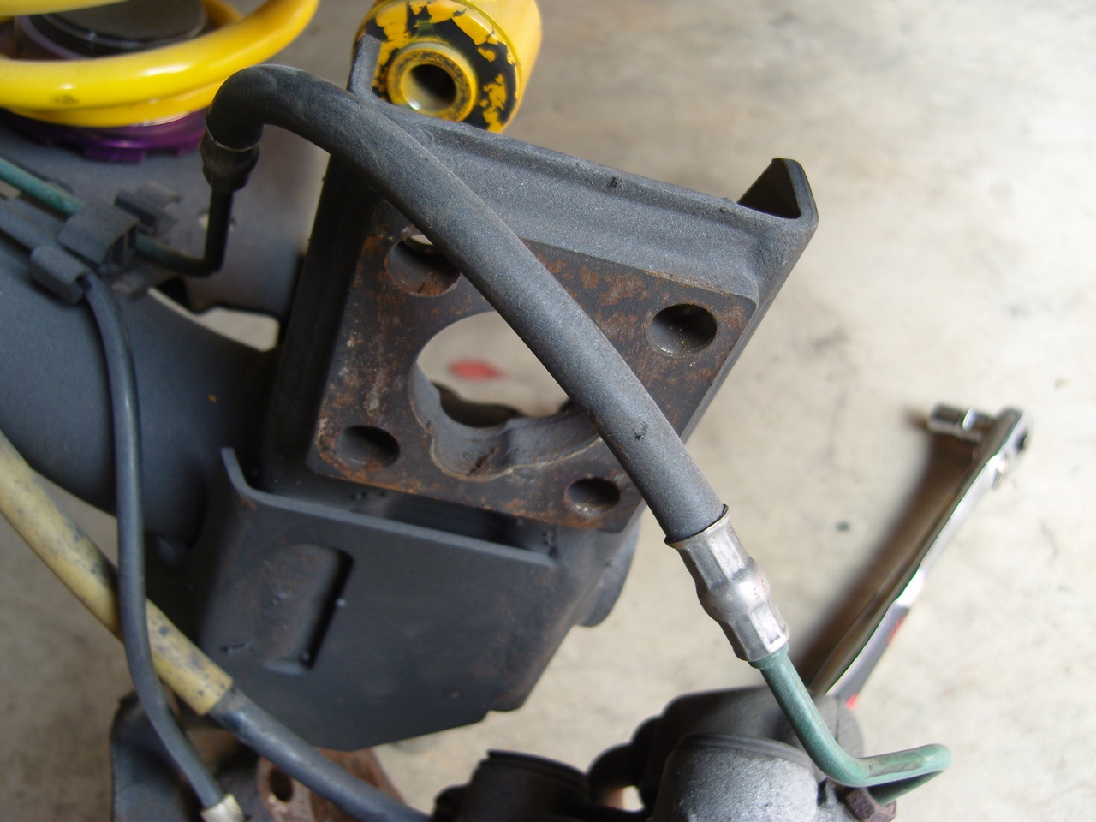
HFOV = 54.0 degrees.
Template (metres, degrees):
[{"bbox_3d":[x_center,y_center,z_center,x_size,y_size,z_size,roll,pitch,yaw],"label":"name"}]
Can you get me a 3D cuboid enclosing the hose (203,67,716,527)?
[{"bbox_3d":[-0.018,-0.027,0.185,0.125,0.035,0.016,41,59,15],"label":"hose"}]

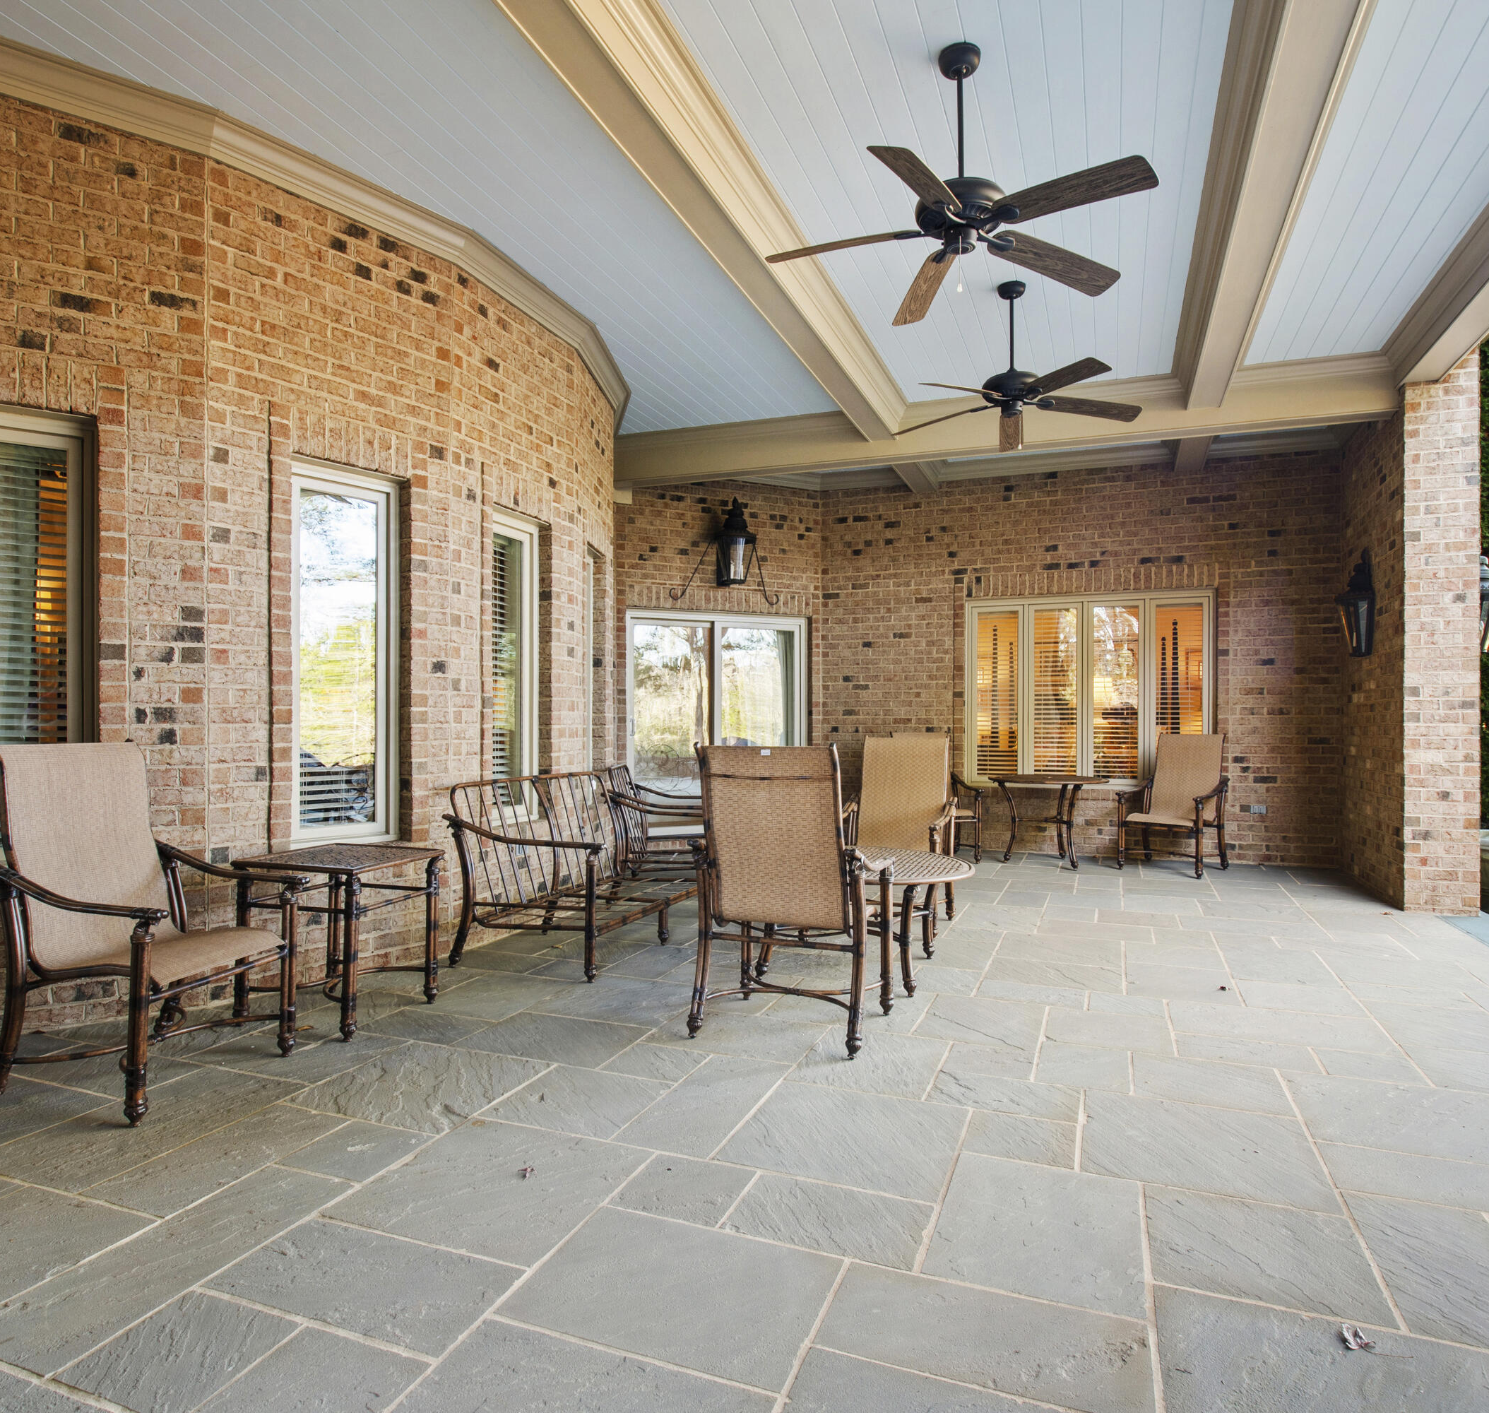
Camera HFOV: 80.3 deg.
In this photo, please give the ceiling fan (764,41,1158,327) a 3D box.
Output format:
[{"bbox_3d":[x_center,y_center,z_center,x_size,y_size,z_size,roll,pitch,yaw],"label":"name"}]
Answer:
[{"bbox_3d":[0.742,-1.930,3.055,1.280,0.740,1.280,0,0,22],"label":"ceiling fan"}]

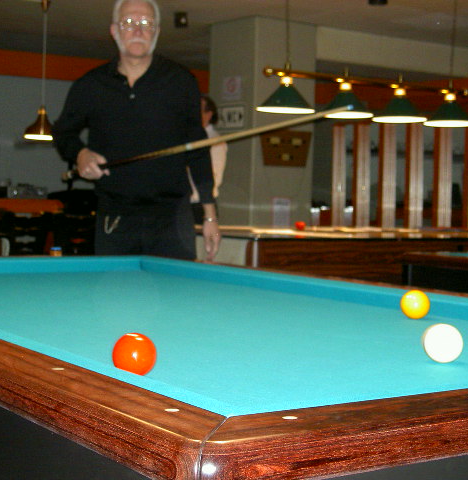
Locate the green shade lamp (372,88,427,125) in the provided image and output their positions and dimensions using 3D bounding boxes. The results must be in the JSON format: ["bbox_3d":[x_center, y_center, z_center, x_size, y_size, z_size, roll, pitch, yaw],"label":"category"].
[{"bbox_3d":[1.060,-0.869,6.480,0.340,0.209,0.340,1,2,0],"label":"green shade lamp"}]

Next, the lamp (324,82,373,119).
[{"bbox_3d":[0.691,-0.864,6.237,0.340,0.201,0.340,1,2,0],"label":"lamp"}]

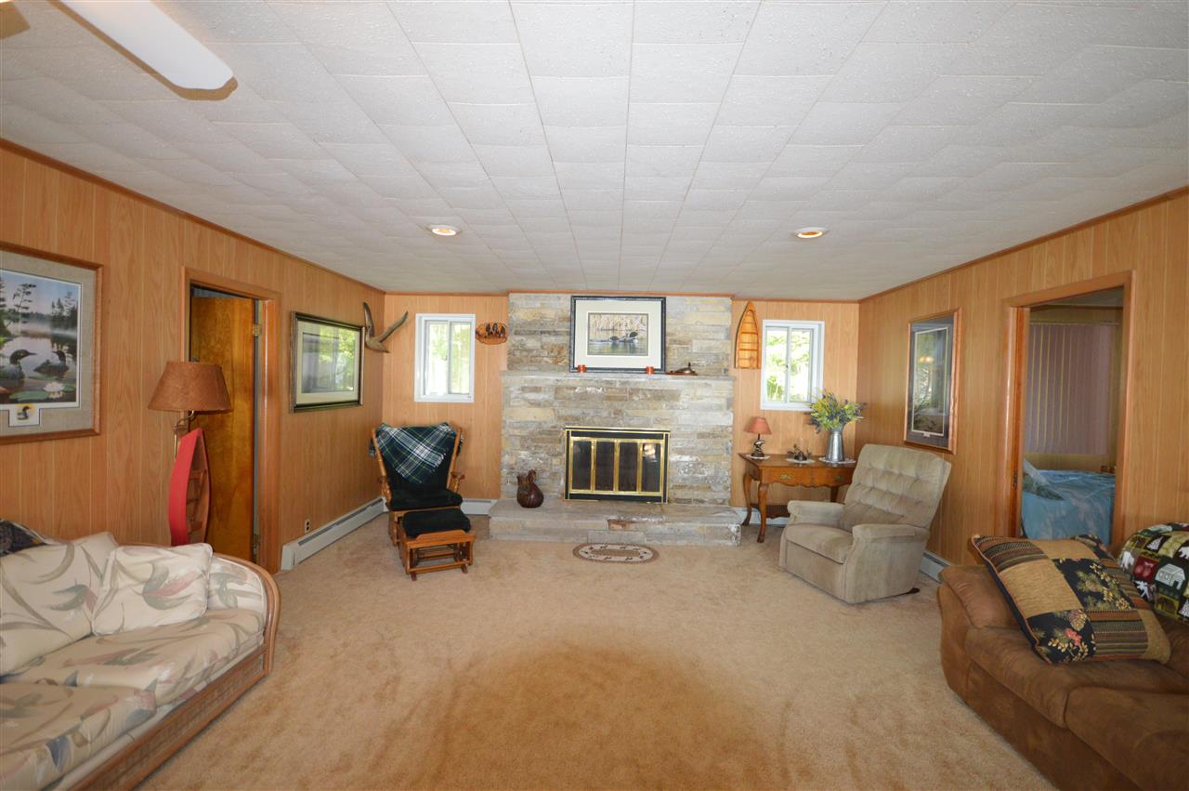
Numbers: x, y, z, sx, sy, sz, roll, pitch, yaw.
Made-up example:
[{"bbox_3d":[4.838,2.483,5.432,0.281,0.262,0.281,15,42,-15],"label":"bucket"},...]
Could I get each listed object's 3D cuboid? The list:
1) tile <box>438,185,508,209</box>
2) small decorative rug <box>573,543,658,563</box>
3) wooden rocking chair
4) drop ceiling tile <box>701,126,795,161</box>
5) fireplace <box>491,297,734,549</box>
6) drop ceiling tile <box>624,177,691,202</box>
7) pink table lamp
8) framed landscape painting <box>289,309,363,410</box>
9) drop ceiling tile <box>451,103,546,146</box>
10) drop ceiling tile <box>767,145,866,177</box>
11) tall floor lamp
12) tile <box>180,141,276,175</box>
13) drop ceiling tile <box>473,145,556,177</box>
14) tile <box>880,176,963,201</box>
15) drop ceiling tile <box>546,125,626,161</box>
[{"bbox_3d":[-0.634,-1.035,2.603,0.312,0.020,0.302,1,1,2],"label":"tile"},{"bbox_3d":[0.190,1.360,4.290,0.740,0.012,0.500,1,1,2],"label":"small decorative rug"},{"bbox_3d":[-1.698,0.805,4.760,0.730,1.020,0.780,1,1,-24],"label":"wooden rocking chair"},{"bbox_3d":[0.603,-1.003,1.974,0.310,0.018,0.300,1,1,2],"label":"drop ceiling tile"},{"bbox_3d":[0.224,0.157,4.912,2.323,2.401,0.826,1,1,2],"label":"fireplace"},{"bbox_3d":[0.304,-1.017,2.429,0.310,0.018,0.300,1,1,2],"label":"drop ceiling tile"},{"bbox_3d":[1.724,0.442,5.204,0.270,0.415,0.270,1,1,2],"label":"pink table lamp"},{"bbox_3d":[-2.351,-0.276,4.446,0.040,0.790,1.120,1,1,2],"label":"framed landscape painting"},{"bbox_3d":[-0.344,-1.009,1.843,0.311,0.022,0.296,1,1,2],"label":"drop ceiling tile"},{"bbox_3d":[0.917,-0.991,2.100,0.312,0.020,0.302,1,1,2],"label":"drop ceiling tile"},{"bbox_3d":[-2.210,0.577,2.680,0.370,1.545,0.370,1,1,2],"label":"tall floor lamp"},{"bbox_3d":[-1.592,-1.046,2.197,0.312,0.020,0.302,1,1,2],"label":"tile"},{"bbox_3d":[-0.339,-1.027,2.158,0.310,0.018,0.300,1,1,2],"label":"drop ceiling tile"},{"bbox_3d":[1.579,-1.002,2.414,0.310,0.016,0.303,1,1,2],"label":"tile"},{"bbox_3d":[-0.029,-1.009,1.989,0.312,0.020,0.302,1,1,2],"label":"drop ceiling tile"}]

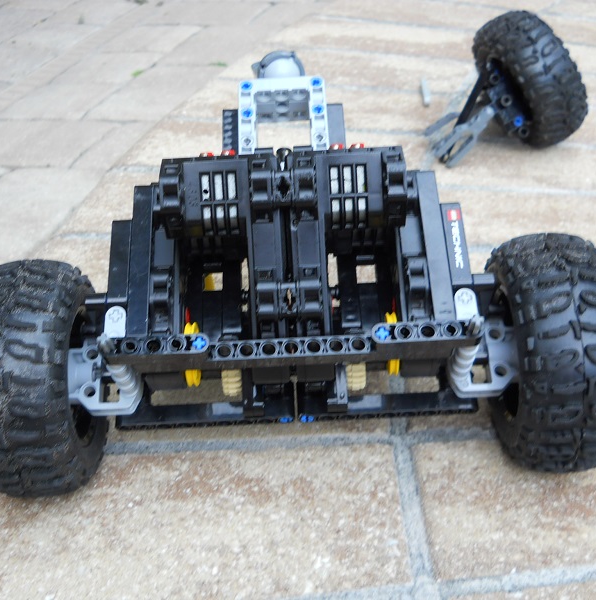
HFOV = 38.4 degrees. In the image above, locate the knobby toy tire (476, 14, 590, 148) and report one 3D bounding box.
[{"bbox_3d":[0.157,-0.149,0.581,0.039,0.095,0.095,-31,39,3],"label":"knobby toy tire"}]

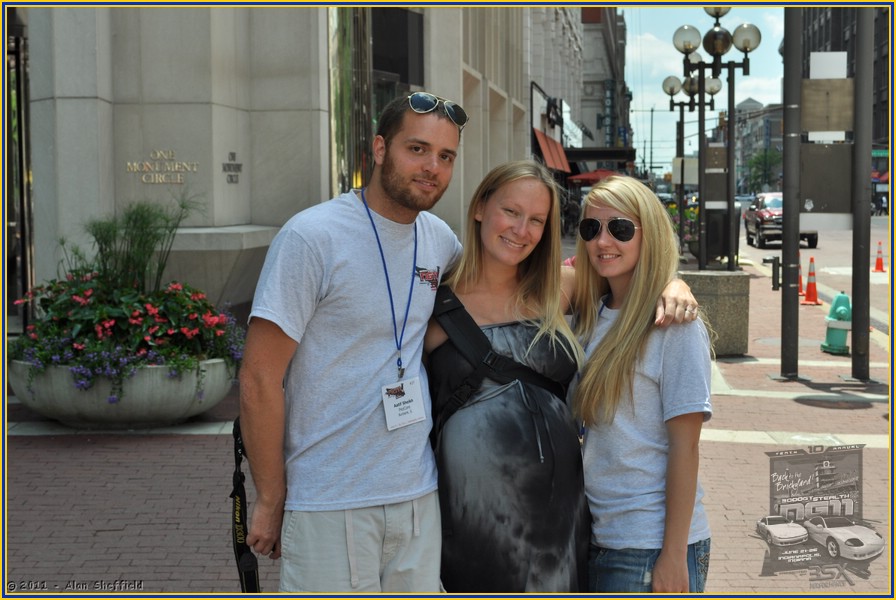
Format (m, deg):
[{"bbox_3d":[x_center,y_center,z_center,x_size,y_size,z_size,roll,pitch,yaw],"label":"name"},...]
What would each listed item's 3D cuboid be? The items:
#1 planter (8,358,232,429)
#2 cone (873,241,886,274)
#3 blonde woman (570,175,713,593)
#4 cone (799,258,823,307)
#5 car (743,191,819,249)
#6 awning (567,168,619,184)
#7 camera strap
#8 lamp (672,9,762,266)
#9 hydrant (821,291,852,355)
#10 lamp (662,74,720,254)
[{"bbox_3d":[-2.443,0.655,10.168,1.723,0.440,1.723,-1,5,-14],"label":"planter"},{"bbox_3d":[9.637,-0.985,29.995,0.360,0.700,0.360,0,5,8],"label":"cone"},{"bbox_3d":[0.431,0.556,3.048,0.460,1.670,0.330,2,5,25],"label":"blonde woman"},{"bbox_3d":[5.401,-0.297,19.971,0.360,0.700,0.360,0,5,8],"label":"cone"},{"bbox_3d":[10.841,-2.692,44.022,1.920,1.820,5.300,0,5,8],"label":"car"},{"bbox_3d":[5.256,-4.296,47.000,2.200,0.570,2.200,0,5,8],"label":"awning"},{"bbox_3d":[-0.420,0.466,2.820,0.090,0.460,0.080,1,5,17],"label":"camera strap"},{"bbox_3d":[5.717,-3.644,28.347,1.891,6.013,1.650,0,5,8],"label":"lamp"},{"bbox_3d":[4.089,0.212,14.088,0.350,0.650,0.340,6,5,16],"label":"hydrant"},{"bbox_3d":[7.471,-4.576,40.926,1.891,6.013,1.650,0,5,8],"label":"lamp"}]

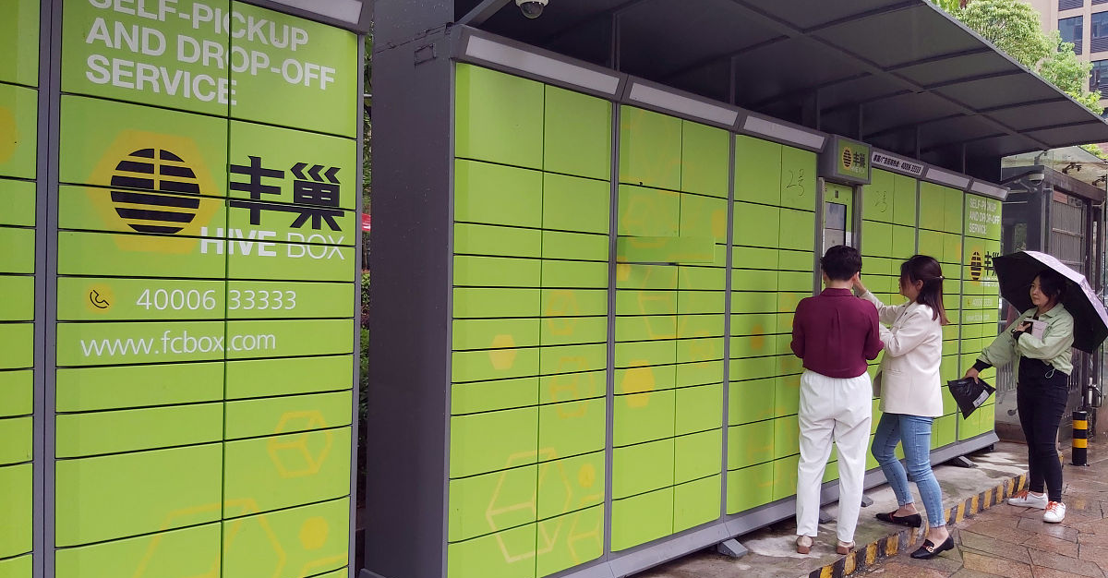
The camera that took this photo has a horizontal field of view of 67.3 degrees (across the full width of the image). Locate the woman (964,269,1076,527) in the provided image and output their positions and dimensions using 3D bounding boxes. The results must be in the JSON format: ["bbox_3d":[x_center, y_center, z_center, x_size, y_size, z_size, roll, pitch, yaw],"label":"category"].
[{"bbox_3d":[3.112,0.690,5.570,0.550,1.610,0.600,1,0,-20],"label":"woman"}]

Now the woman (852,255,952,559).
[{"bbox_3d":[1.968,0.647,4.700,0.580,1.660,0.470,1,0,25],"label":"woman"}]

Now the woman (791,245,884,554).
[{"bbox_3d":[1.461,0.558,4.310,0.490,1.560,0.380,1,0,14],"label":"woman"}]

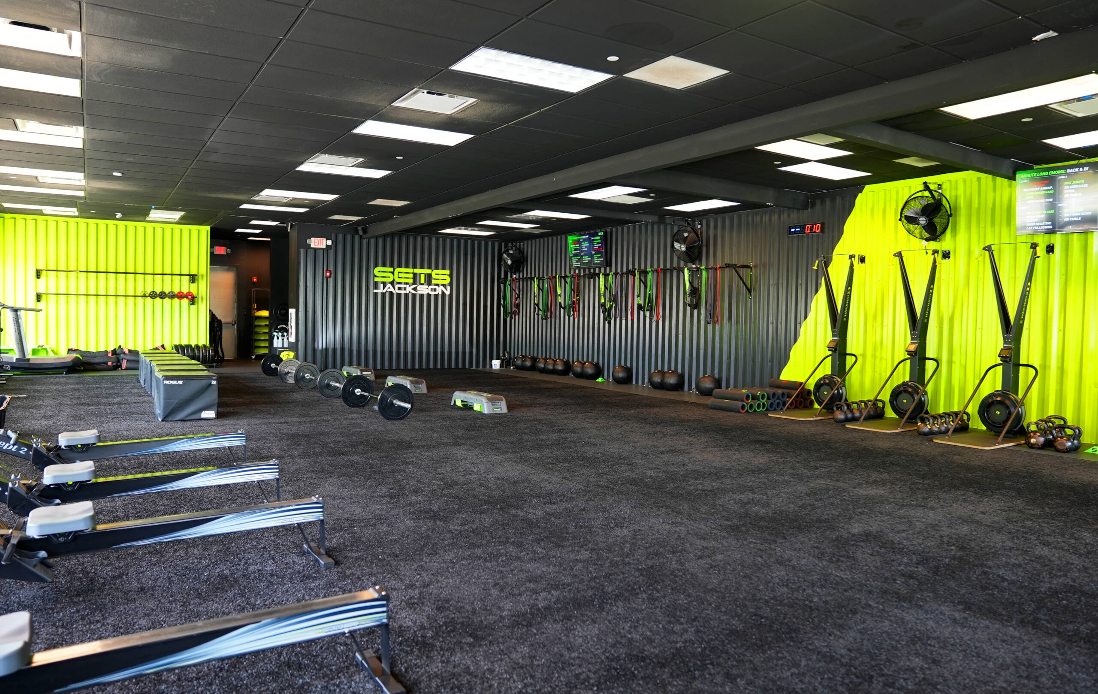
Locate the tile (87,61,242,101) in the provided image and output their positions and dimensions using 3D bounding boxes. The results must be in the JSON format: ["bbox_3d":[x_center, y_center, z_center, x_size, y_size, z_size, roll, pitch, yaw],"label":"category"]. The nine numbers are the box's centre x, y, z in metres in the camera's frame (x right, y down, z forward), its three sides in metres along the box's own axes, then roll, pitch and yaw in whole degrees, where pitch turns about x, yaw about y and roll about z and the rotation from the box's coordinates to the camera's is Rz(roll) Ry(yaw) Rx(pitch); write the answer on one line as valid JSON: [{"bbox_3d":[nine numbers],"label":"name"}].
[{"bbox_3d":[-3.061,-2.129,5.875,1.200,0.025,0.600,-1,3,-32],"label":"tile"}]

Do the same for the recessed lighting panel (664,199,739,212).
[{"bbox_3d":[2.579,-2.404,12.348,0.610,0.060,1.219,-1,3,-33],"label":"recessed lighting panel"}]

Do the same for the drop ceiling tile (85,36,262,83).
[{"bbox_3d":[-2.776,-2.139,5.437,1.219,0.030,0.610,-1,3,-33],"label":"drop ceiling tile"}]

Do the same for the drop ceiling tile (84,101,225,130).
[{"bbox_3d":[-3.750,-2.224,6.980,1.219,0.030,0.610,-1,3,-33],"label":"drop ceiling tile"}]

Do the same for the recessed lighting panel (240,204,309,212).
[{"bbox_3d":[-4.994,-2.556,13.399,1.200,0.050,0.600,-1,3,-32],"label":"recessed lighting panel"}]

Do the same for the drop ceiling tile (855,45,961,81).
[{"bbox_3d":[2.592,-2.067,5.309,0.525,0.030,0.610,-1,3,-33],"label":"drop ceiling tile"}]

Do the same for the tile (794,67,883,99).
[{"bbox_3d":[2.267,-2.075,5.762,0.530,0.020,0.600,-1,3,-32],"label":"tile"}]

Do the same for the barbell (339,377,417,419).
[{"bbox_3d":[-2.212,0.634,9.345,0.450,0.450,2.180,-1,3,-35],"label":"barbell"}]

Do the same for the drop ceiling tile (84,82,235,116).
[{"bbox_3d":[-3.415,-2.185,6.459,1.200,0.020,0.600,-1,3,-32],"label":"drop ceiling tile"}]

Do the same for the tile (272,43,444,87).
[{"bbox_3d":[-1.455,-2.146,5.554,1.219,0.030,0.610,-1,3,-33],"label":"tile"}]

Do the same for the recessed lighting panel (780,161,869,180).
[{"bbox_3d":[3.533,-2.243,9.324,1.200,0.060,0.600,-1,3,-32],"label":"recessed lighting panel"}]

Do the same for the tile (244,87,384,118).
[{"bbox_3d":[-2.091,-2.177,6.529,1.200,0.025,0.600,-1,3,-32],"label":"tile"}]

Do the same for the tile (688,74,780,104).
[{"bbox_3d":[1.481,-2.103,5.945,0.600,0.025,0.600,-1,3,-32],"label":"tile"}]

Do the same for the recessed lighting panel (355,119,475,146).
[{"bbox_3d":[-1.420,-2.270,7.742,1.219,0.060,0.610,-1,3,-33],"label":"recessed lighting panel"}]

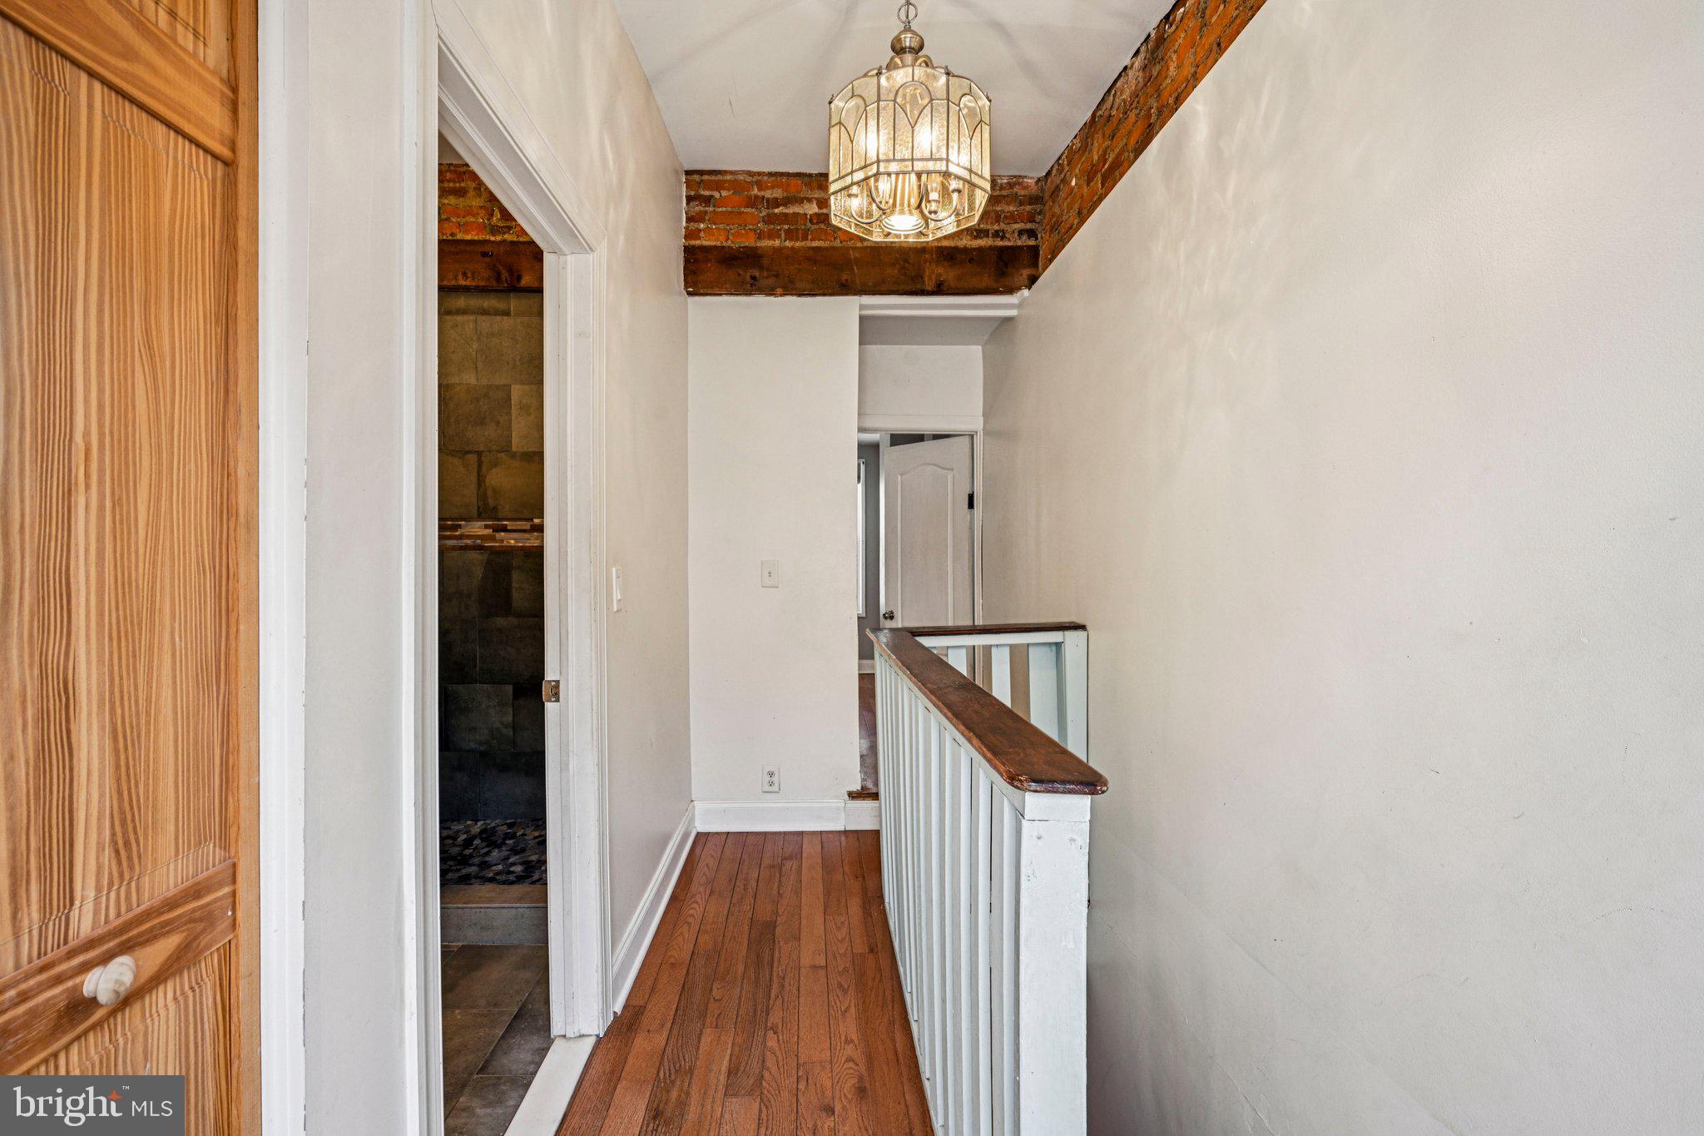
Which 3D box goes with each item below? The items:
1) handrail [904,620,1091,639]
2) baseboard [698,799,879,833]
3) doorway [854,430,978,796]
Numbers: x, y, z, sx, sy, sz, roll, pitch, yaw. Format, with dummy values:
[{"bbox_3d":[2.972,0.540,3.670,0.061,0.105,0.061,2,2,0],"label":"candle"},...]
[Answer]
[{"bbox_3d":[0.500,0.219,2.695,0.670,0.025,0.120,-1,1,-3],"label":"handrail"},{"bbox_3d":[-0.262,1.083,3.315,0.840,0.142,0.020,0,1,-3],"label":"baseboard"},{"bbox_3d":[0.355,0.140,4.200,0.690,1.820,0.130,0,1,-3],"label":"doorway"}]

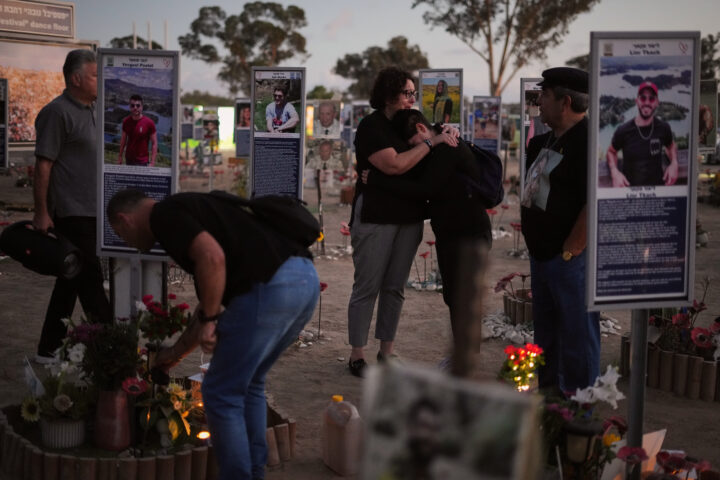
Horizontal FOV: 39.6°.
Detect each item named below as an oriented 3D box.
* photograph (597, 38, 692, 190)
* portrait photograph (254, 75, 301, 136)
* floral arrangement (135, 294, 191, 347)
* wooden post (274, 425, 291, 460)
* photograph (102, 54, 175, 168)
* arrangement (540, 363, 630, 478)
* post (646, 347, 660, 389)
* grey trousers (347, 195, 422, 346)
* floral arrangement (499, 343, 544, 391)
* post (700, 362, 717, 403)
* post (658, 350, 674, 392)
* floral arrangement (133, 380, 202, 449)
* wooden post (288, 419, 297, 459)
[{"bbox_3d":[0.991,-0.434,3.475,0.340,0.510,0.020,-2,7,-7],"label":"photograph"},{"bbox_3d":[-0.558,-0.925,6.850,0.340,0.425,0.020,3,8,14],"label":"portrait photograph"},{"bbox_3d":[-0.810,0.332,4.120,0.210,0.200,0.190,1,6,0],"label":"floral arrangement"},{"bbox_3d":[-0.310,0.814,4.020,0.060,0.138,0.060,1,6,0],"label":"wooden post"},{"bbox_3d":[-1.023,-0.594,4.620,0.335,0.510,0.020,3,8,7],"label":"photograph"},{"bbox_3d":[0.813,0.657,3.620,0.300,0.400,0.280,2,8,11],"label":"arrangement"},{"bbox_3d":[1.545,0.679,5.248,0.073,0.200,0.068,5,7,37],"label":"post"},{"bbox_3d":[0.138,0.162,5.500,0.320,0.830,0.400,4,7,30],"label":"grey trousers"},{"bbox_3d":[0.686,0.538,4.250,0.185,0.190,0.170,1,6,0],"label":"floral arrangement"},{"bbox_3d":[1.695,0.686,4.850,0.070,0.190,0.068,1,6,0],"label":"post"},{"bbox_3d":[1.539,0.660,5.020,0.070,0.190,0.068,1,6,0],"label":"post"},{"bbox_3d":[-0.747,0.677,3.880,0.255,0.245,0.210,1,6,0],"label":"floral arrangement"},{"bbox_3d":[-0.276,0.806,4.058,0.050,0.158,0.048,1,6,0],"label":"wooden post"}]

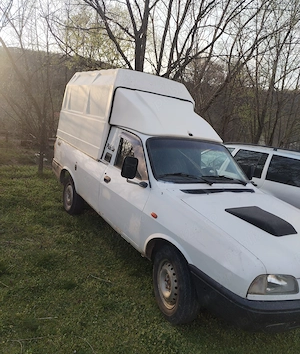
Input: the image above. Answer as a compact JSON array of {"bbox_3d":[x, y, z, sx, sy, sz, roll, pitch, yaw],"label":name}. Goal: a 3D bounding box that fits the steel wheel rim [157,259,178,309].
[{"bbox_3d":[0.177,0.823,2.319,0.115,0.365,0.365,4,10,-23],"label":"steel wheel rim"}]

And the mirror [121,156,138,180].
[{"bbox_3d":[-0.180,-0.080,2.679,0.135,0.185,0.060,3,10,-25],"label":"mirror"}]

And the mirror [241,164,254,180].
[{"bbox_3d":[1.190,-0.060,3.628,0.145,0.190,0.065,0,12,-40],"label":"mirror"}]

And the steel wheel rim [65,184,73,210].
[{"bbox_3d":[-1.144,0.292,4.420,0.115,0.360,0.360,2,11,-32],"label":"steel wheel rim"}]

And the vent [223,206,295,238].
[{"bbox_3d":[0.883,0.318,2.360,0.370,0.070,0.450,2,23,-32],"label":"vent"}]

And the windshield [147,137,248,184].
[{"bbox_3d":[0.520,-0.180,3.139,1.230,0.110,0.540,2,55,-32],"label":"windshield"}]

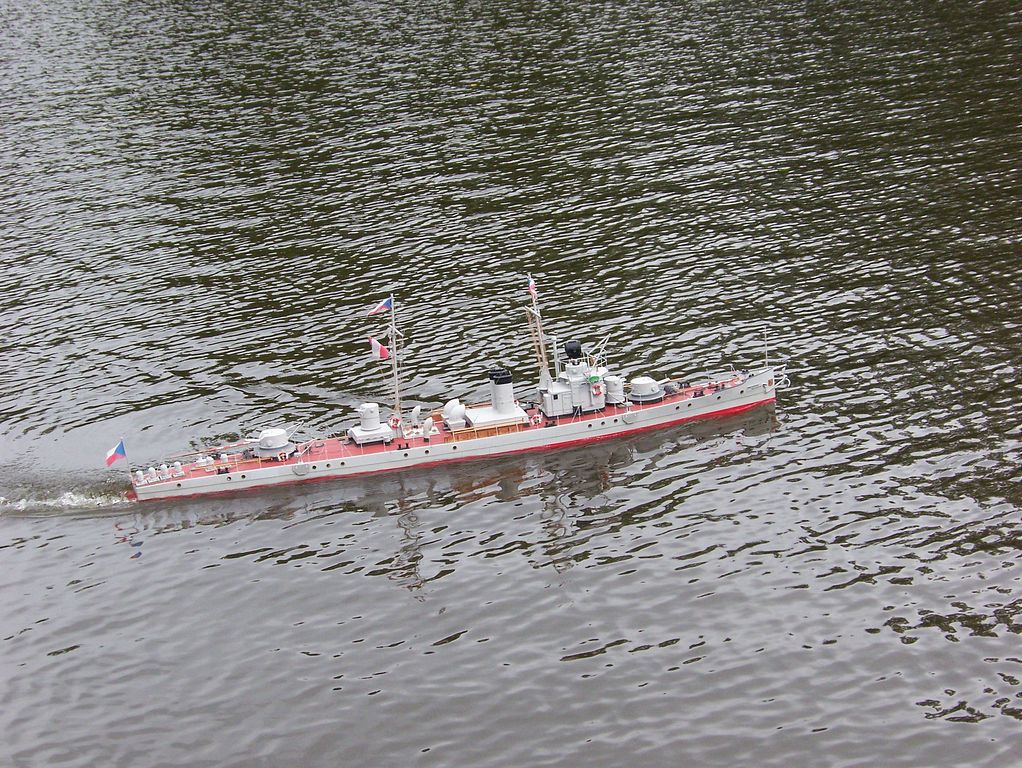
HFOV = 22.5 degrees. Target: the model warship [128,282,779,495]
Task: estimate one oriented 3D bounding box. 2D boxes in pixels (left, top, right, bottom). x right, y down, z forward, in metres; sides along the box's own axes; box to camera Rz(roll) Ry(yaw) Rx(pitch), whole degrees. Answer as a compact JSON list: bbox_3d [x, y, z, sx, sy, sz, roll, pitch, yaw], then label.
[{"bbox_3d":[-0.115,-0.021,5.058,1.350,0.358,0.118,-8,19,-6],"label":"model warship"}]

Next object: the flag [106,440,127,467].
[{"bbox_3d":[-0.769,0.136,5.010,0.037,0.047,0.015,-8,19,-6],"label":"flag"}]

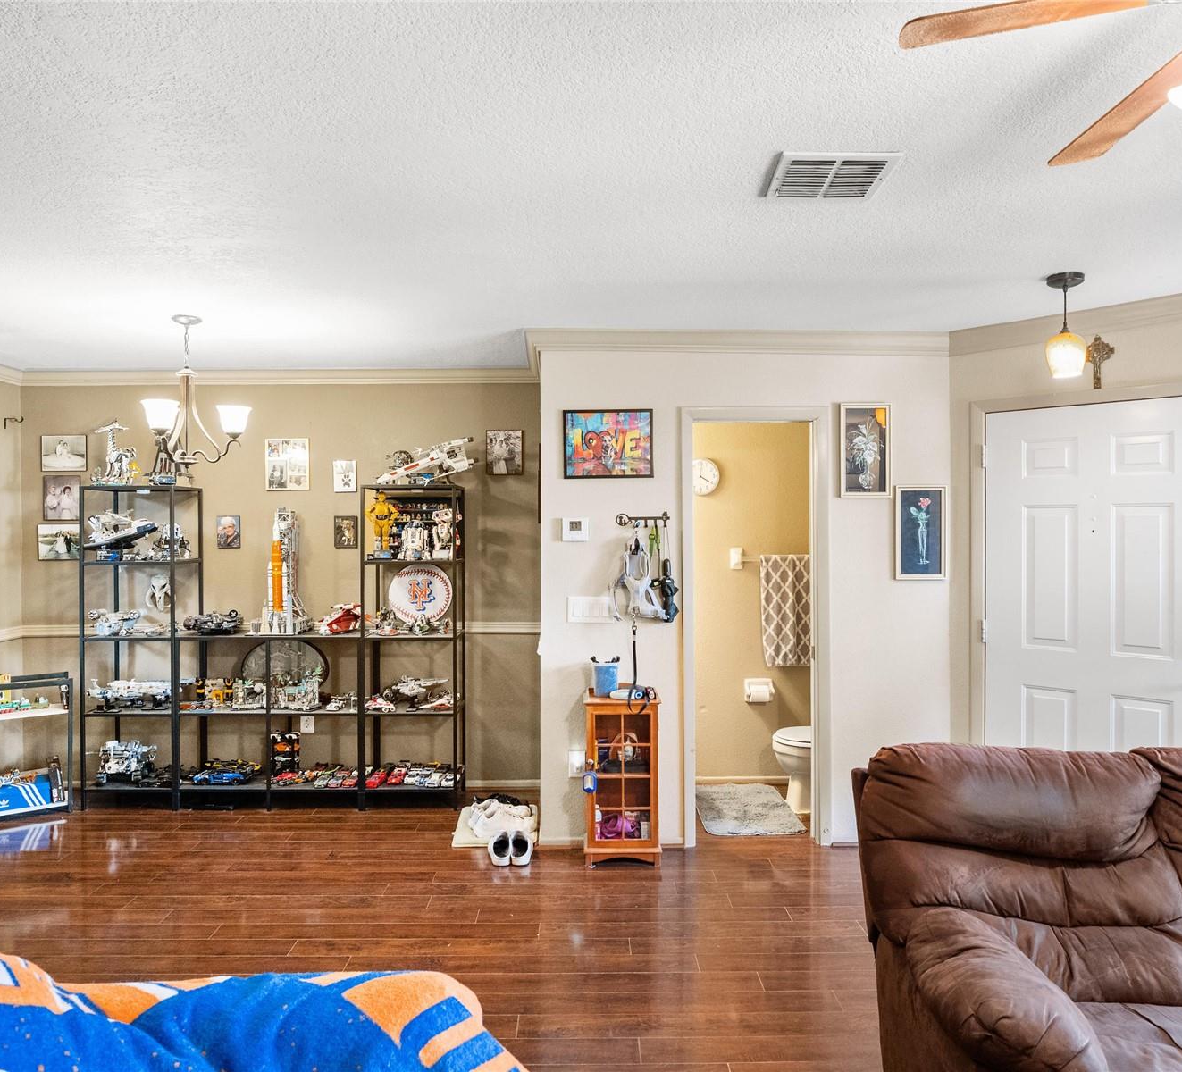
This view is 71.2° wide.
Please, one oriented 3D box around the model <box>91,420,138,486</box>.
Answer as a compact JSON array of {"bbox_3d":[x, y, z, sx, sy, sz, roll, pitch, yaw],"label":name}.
[{"bbox_3d":[-2.610,-0.455,4.540,0.230,0.370,0.160,0,0,-14],"label":"model"}]

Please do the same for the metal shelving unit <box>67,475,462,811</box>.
[{"bbox_3d":[-1.738,0.609,4.632,2.020,1.750,0.360,0,1,0],"label":"metal shelving unit"}]

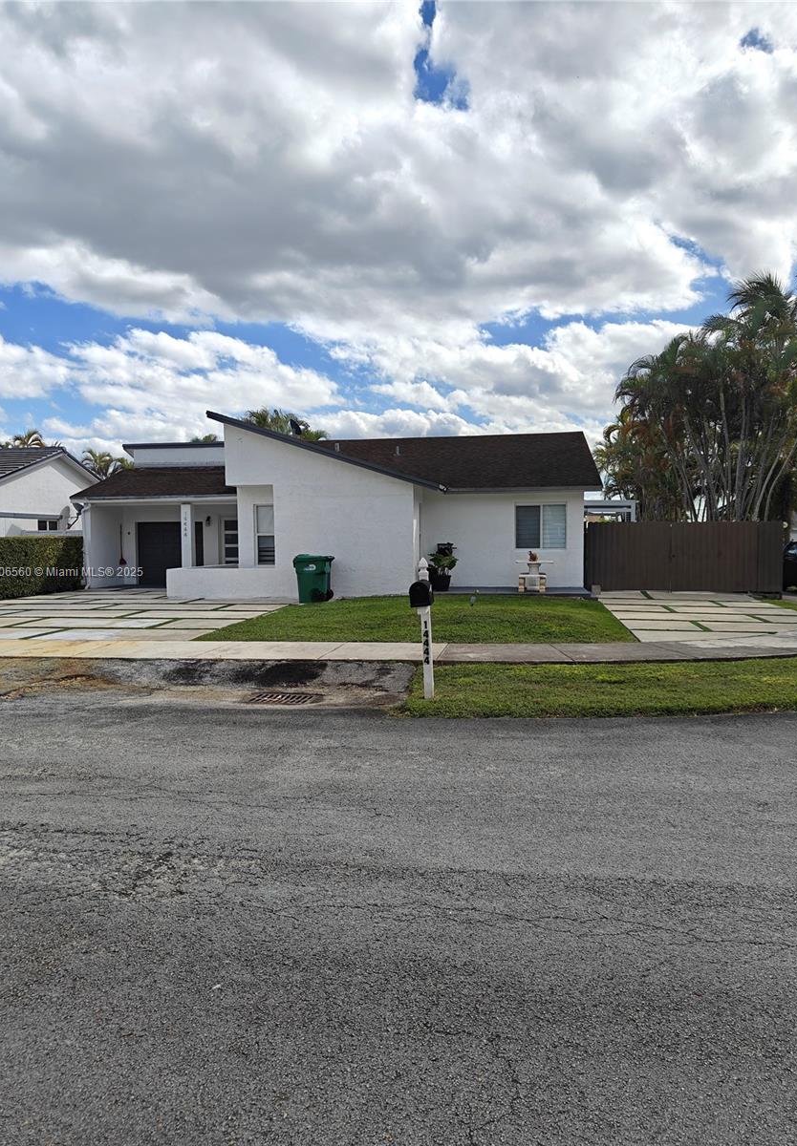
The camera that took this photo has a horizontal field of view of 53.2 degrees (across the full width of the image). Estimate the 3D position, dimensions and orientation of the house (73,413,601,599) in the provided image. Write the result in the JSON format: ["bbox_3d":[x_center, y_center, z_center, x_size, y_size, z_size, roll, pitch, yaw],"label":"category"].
[{"bbox_3d":[-1.500,-2.086,25.100,14.700,4.800,11.600,0,3,8],"label":"house"}]

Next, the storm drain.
[{"bbox_3d":[-1.174,1.302,8.175,0.720,0.040,0.530,0,3,9],"label":"storm drain"}]

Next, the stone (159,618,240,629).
[{"bbox_3d":[-3.573,0.962,14.264,1.250,0.090,1.400,0,3,7],"label":"stone"}]

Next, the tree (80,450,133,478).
[{"bbox_3d":[-18.400,-4.184,50.000,3.400,7.100,3.400,-1,3,0],"label":"tree"}]

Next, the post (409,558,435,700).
[{"bbox_3d":[0.255,0.545,7.660,0.220,1.400,0.500,-2,3,7],"label":"post"}]

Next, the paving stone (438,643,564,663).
[{"bbox_3d":[1.387,1.114,10.735,1.640,0.100,1.530,0,3,5],"label":"paving stone"}]

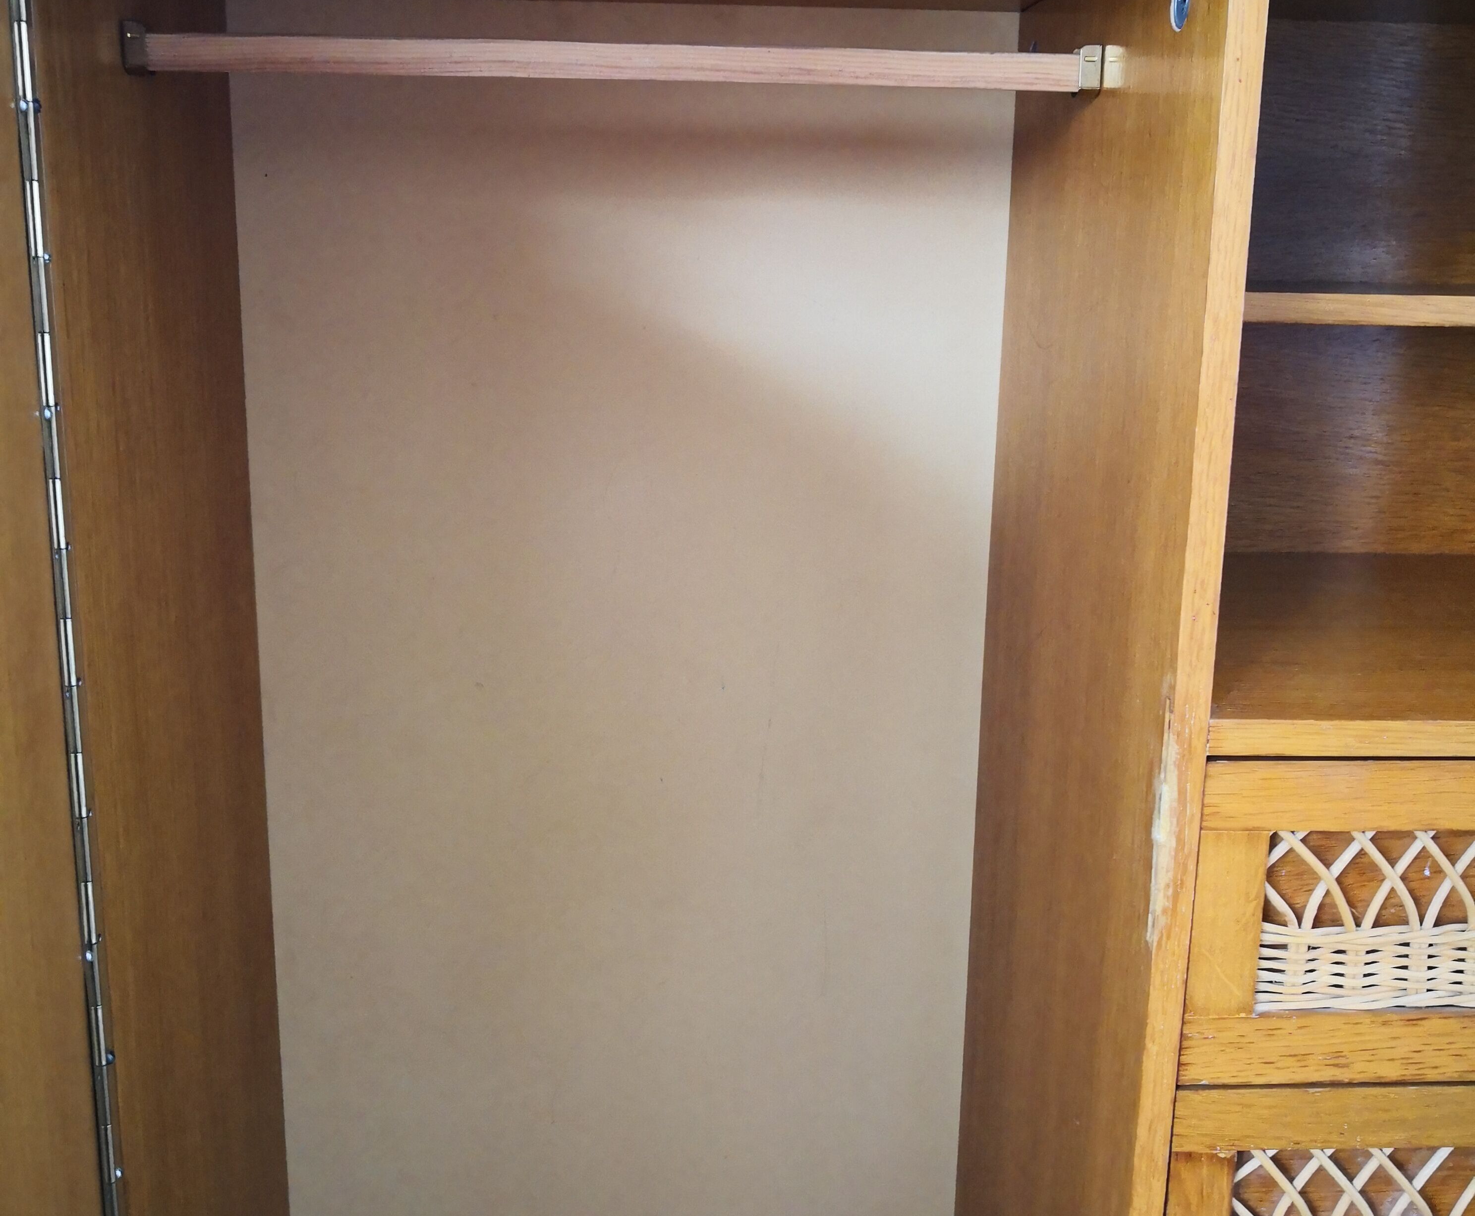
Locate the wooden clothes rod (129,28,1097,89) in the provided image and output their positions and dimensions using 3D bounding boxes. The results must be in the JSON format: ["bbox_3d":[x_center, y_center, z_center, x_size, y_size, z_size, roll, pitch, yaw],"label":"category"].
[{"bbox_3d":[-0.058,-0.277,0.779,0.475,0.017,0.016,0,13,-3],"label":"wooden clothes rod"}]

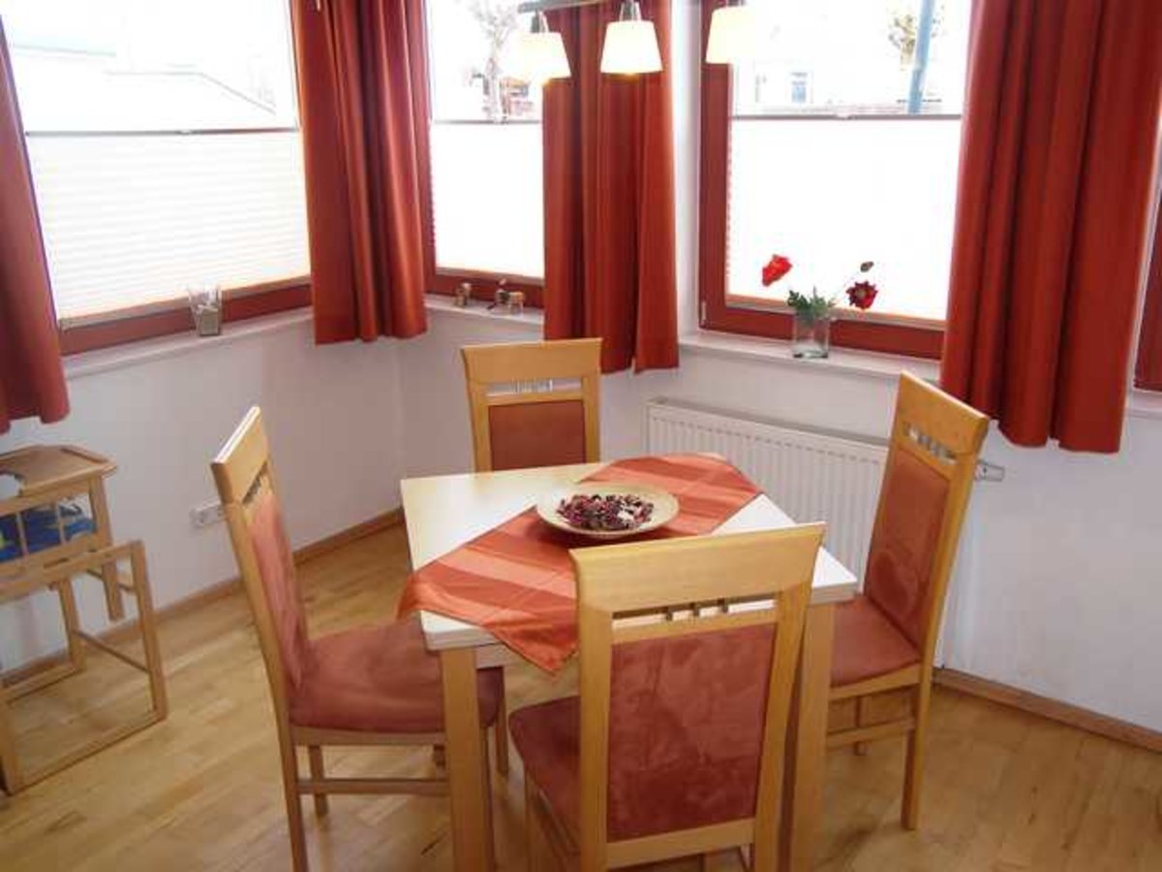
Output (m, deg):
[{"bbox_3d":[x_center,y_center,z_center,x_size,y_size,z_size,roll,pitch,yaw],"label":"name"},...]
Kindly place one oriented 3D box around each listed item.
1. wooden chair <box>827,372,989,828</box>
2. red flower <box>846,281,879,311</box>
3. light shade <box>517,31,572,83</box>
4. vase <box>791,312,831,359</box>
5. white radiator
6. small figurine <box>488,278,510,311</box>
[{"bbox_3d":[0.545,0.405,2.394,0.515,1.017,0.480,-4,18,-8],"label":"wooden chair"},{"bbox_3d":[0.819,-0.410,3.030,0.085,0.085,0.050,4,18,15],"label":"red flower"},{"bbox_3d":[-0.081,-0.793,2.170,0.116,0.098,0.116,-1,18,0],"label":"light shade"},{"bbox_3d":[0.687,-0.305,3.098,0.107,0.120,0.107,12,22,36],"label":"vase"},{"bbox_3d":[0.639,0.257,3.118,0.990,0.600,0.085,12,22,36],"label":"white radiator"},{"bbox_3d":[-0.309,-0.519,3.837,0.070,0.112,0.050,12,22,36],"label":"small figurine"}]

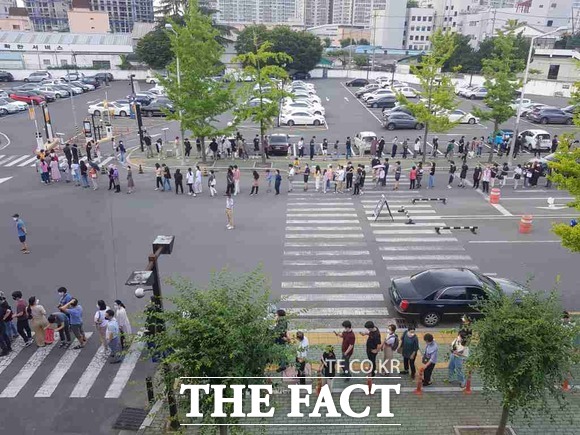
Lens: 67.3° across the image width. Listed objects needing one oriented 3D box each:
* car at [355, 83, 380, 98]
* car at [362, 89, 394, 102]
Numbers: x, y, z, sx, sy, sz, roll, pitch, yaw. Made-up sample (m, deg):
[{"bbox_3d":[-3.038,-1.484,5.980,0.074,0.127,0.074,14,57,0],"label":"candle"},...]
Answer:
[{"bbox_3d":[12.794,-19.526,68.302,4.650,1.460,1.820,0,22,1],"label":"car"},{"bbox_3d":[12.693,-17.505,62.600,4.600,1.580,1.840,0,22,0],"label":"car"}]

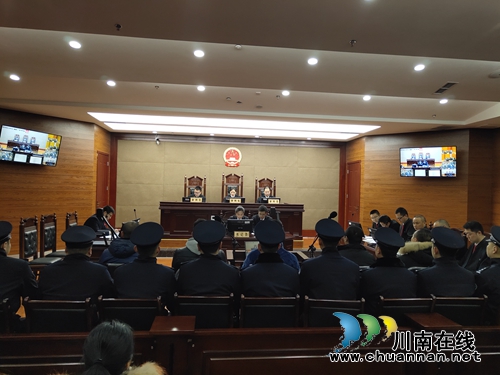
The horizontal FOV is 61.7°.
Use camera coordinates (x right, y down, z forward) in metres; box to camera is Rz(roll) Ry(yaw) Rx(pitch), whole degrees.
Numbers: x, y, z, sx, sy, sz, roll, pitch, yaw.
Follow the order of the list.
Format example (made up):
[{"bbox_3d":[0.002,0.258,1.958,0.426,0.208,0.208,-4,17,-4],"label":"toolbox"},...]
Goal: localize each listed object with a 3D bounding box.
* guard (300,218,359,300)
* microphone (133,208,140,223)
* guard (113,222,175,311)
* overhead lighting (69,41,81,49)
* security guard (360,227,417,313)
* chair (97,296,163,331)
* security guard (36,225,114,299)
[{"bbox_3d":[0.627,0.948,3.669,0.510,1.380,0.780,1,0,-6],"label":"guard"},{"bbox_3d":[-2.104,0.568,7.800,0.140,0.340,0.100,1,0,10],"label":"microphone"},{"bbox_3d":[-0.854,0.940,3.519,0.520,1.335,0.780,1,0,-6],"label":"guard"},{"bbox_3d":[-2.151,-1.754,5.150,0.150,0.050,0.150,1,0,-6],"label":"overhead lighting"},{"bbox_3d":[1.155,1.059,3.720,0.570,1.400,0.800,1,0,-10],"label":"security guard"},{"bbox_3d":[-0.909,1.185,3.349,0.480,0.840,0.540,1,0,-6],"label":"chair"},{"bbox_3d":[-1.387,0.996,3.470,0.600,1.400,0.800,1,0,-3],"label":"security guard"}]

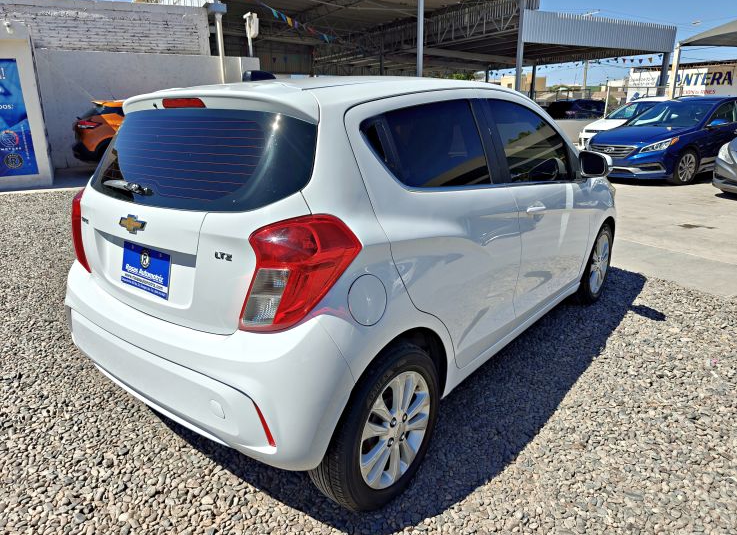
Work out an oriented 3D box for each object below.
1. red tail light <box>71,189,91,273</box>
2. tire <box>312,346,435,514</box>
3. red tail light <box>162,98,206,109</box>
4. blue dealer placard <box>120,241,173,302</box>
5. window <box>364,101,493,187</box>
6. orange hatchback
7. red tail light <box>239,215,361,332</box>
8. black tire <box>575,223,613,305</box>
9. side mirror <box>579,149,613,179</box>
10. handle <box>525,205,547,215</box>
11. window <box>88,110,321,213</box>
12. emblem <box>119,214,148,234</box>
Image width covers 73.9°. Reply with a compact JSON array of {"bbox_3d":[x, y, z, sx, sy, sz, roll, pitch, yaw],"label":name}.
[{"bbox_3d":[-1.159,-0.175,2.178,0.250,0.355,0.300,12,22,38],"label":"red tail light"},{"bbox_3d":[0.042,0.542,1.729,0.185,0.585,0.585,12,22,38],"label":"tire"},{"bbox_3d":[-0.636,-0.571,1.703,0.260,0.035,0.040,12,14,38],"label":"red tail light"},{"bbox_3d":[-0.772,0.006,1.688,0.310,0.152,0.015,12,10,38],"label":"blue dealer placard"},{"bbox_3d":[0.246,-0.421,1.731,0.060,0.355,0.760,-11,7,43],"label":"window"},{"bbox_3d":[-5.350,-3.635,13.099,4.250,1.580,1.750,-14,21,-35],"label":"orange hatchback"},{"bbox_3d":[-0.188,0.033,1.402,0.250,0.355,0.300,12,22,38],"label":"red tail light"},{"bbox_3d":[1.560,-0.037,3.474,0.185,0.585,0.585,12,22,38],"label":"black tire"},{"bbox_3d":[1.227,-0.565,2.640,0.190,0.145,0.120,12,22,38],"label":"side mirror"},{"bbox_3d":[0.800,-0.271,2.302,0.050,0.040,0.205,12,22,38],"label":"handle"},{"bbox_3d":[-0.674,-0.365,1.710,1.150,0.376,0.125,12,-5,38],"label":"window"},{"bbox_3d":[-0.785,-0.142,1.631,0.175,0.064,0.018,12,14,38],"label":"emblem"}]

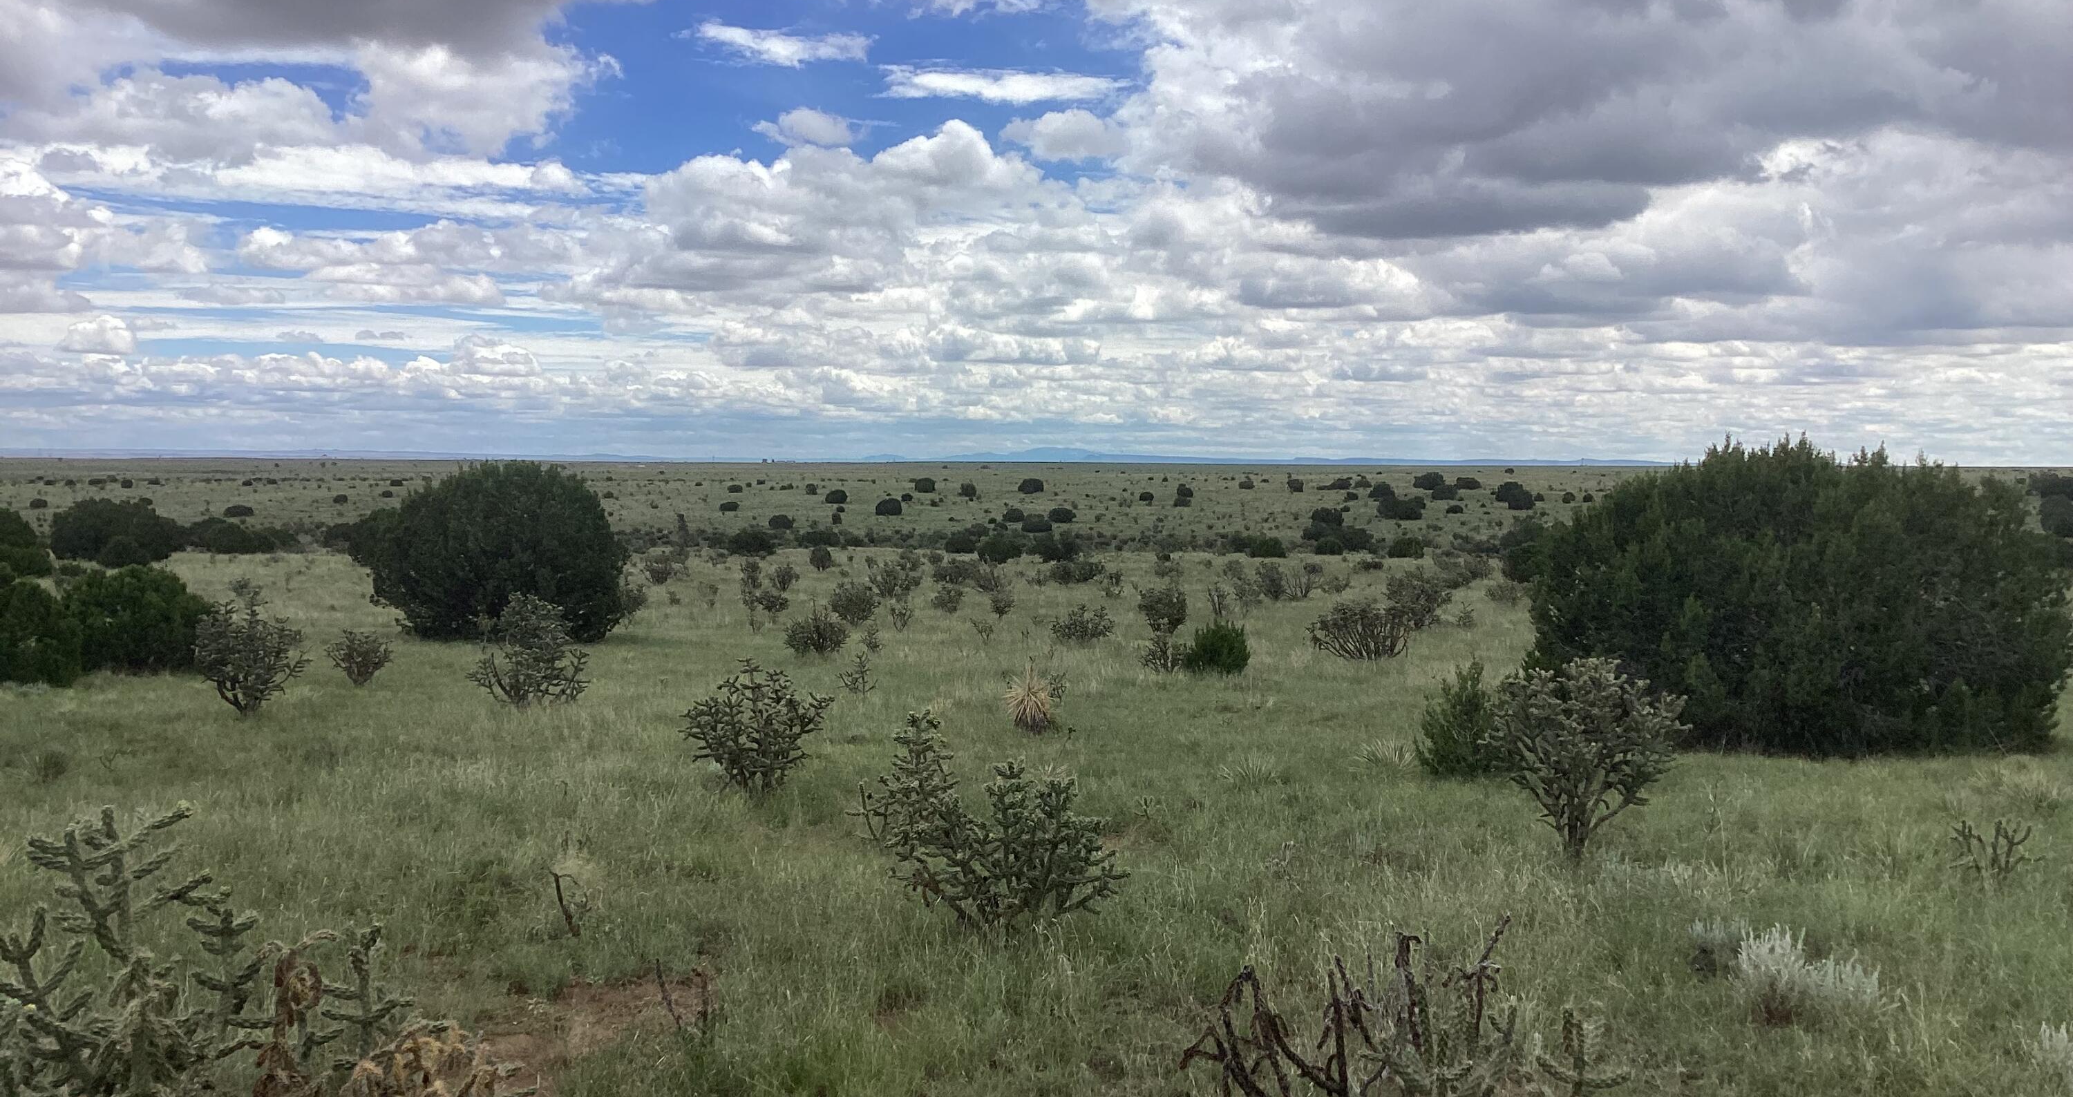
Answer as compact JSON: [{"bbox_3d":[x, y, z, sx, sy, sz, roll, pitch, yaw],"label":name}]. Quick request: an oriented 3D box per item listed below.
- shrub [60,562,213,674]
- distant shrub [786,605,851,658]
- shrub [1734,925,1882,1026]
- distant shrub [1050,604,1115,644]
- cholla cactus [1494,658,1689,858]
[{"bbox_3d":[-7.898,0.608,16.210,1.358,0.947,1.290,-1,3,-26],"label":"shrub"},{"bbox_3d":[-1.924,0.730,16.400,0.572,0.472,0.544,0,3,0],"label":"distant shrub"},{"bbox_3d":[2.284,1.262,5.500,0.437,0.293,0.349,0,3,0],"label":"shrub"},{"bbox_3d":[0.484,0.782,19.482,0.680,0.425,0.578,0,3,1],"label":"distant shrub"},{"bbox_3d":[2.402,0.908,8.038,0.842,0.870,0.757,1,3,17],"label":"cholla cactus"}]

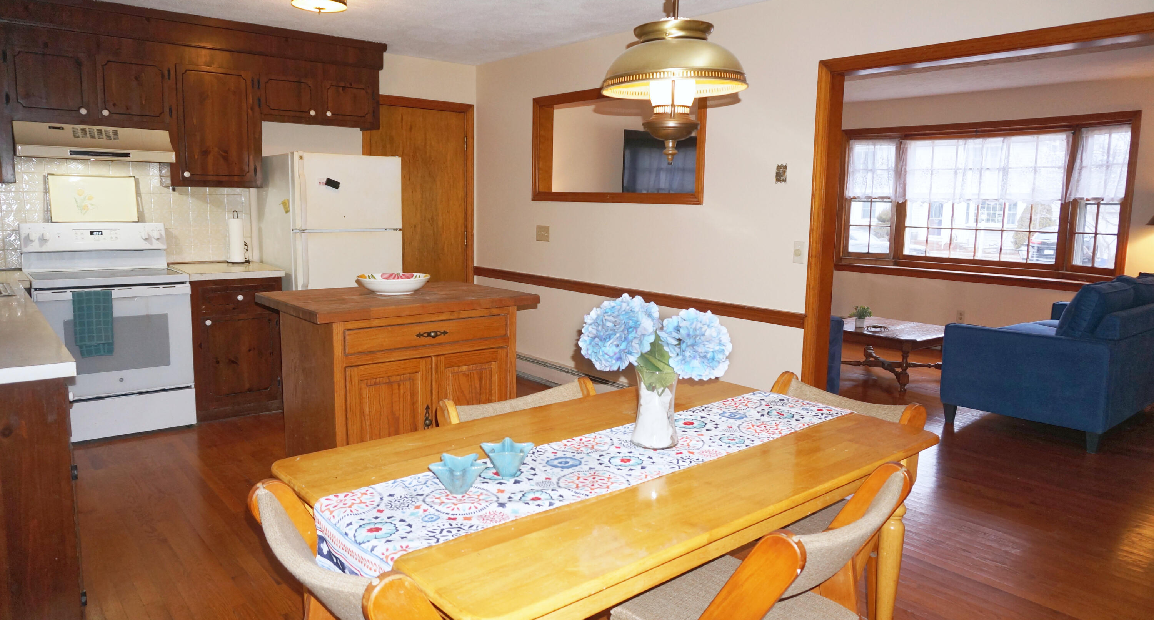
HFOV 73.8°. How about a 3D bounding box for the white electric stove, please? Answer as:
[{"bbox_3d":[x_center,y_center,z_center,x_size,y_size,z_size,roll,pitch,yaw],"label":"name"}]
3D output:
[{"bbox_3d":[-2.777,0.095,4.562,0.760,1.190,0.700,-5,10,-39],"label":"white electric stove"}]

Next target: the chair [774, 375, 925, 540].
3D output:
[{"bbox_3d":[0.695,0.661,2.488,0.580,0.785,0.530,-4,10,-35],"label":"chair"}]

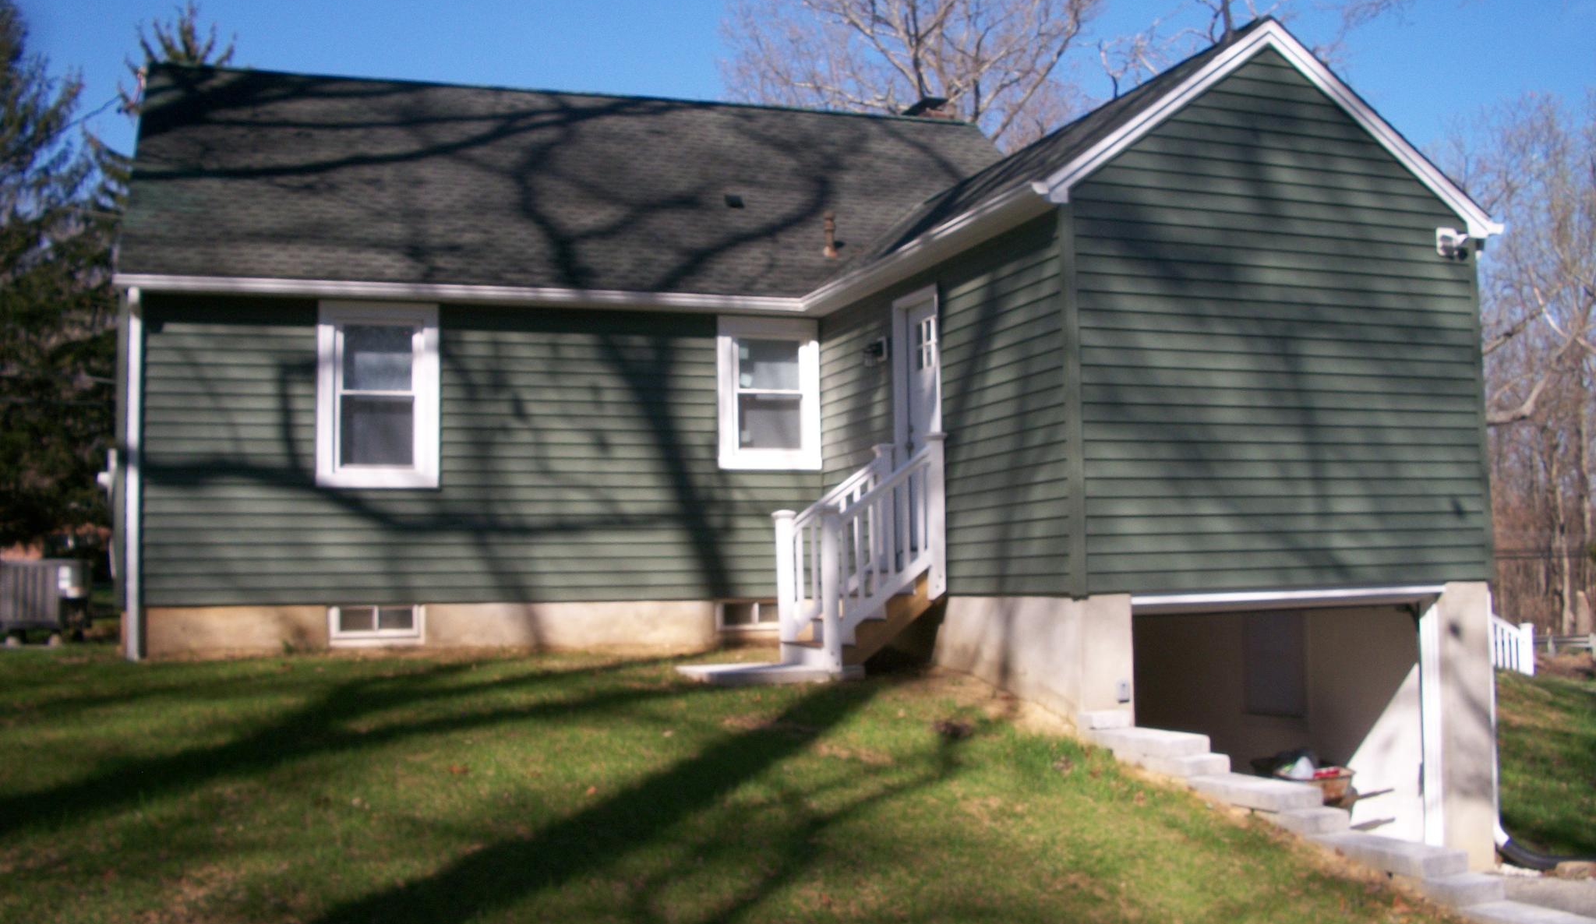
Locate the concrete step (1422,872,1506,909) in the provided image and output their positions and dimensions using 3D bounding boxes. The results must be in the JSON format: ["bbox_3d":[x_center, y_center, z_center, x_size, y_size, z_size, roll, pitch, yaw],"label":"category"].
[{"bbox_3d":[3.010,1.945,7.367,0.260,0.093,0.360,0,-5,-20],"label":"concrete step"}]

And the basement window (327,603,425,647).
[{"bbox_3d":[-3.587,1.394,13.769,0.815,0.378,0.099,0,-5,-20],"label":"basement window"}]

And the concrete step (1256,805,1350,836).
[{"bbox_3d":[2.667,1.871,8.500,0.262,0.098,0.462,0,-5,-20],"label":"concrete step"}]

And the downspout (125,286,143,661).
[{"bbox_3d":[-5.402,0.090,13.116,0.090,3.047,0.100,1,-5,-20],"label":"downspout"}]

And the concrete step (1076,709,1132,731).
[{"bbox_3d":[2.010,1.692,10.546,0.304,0.095,0.169,0,-5,-20],"label":"concrete step"}]

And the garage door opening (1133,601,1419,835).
[{"bbox_3d":[3.425,1.948,11.235,2.650,2.034,0.196,0,-5,-20],"label":"garage door opening"}]

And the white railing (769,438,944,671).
[{"bbox_3d":[0.492,0.726,12.921,1.019,1.828,1.159,0,-5,-20],"label":"white railing"}]

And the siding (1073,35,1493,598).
[{"bbox_3d":[3.415,-1.052,11.406,3.549,3.862,0.088,0,-5,-20],"label":"siding"}]

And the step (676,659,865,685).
[{"bbox_3d":[-0.256,1.661,12.681,1.178,0.093,1.318,0,-5,-20],"label":"step"}]

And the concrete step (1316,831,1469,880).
[{"bbox_3d":[2.874,1.908,7.844,0.271,0.093,0.817,0,-5,-20],"label":"concrete step"}]

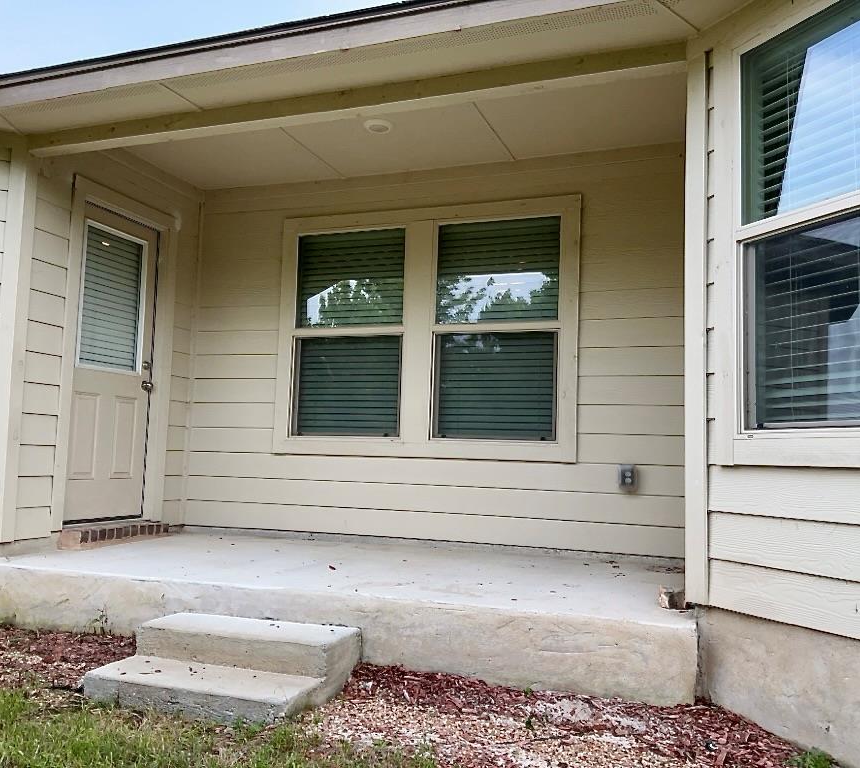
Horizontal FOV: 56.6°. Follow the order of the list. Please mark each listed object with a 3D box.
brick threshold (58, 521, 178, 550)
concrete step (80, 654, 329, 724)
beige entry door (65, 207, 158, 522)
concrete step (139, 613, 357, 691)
[{"bbox_3d":[-1.982,0.967,5.121,0.190,0.105,0.880,0,-5,20],"label":"brick threshold"},{"bbox_3d":[-0.890,1.208,3.148,0.914,0.105,0.300,0,-5,20],"label":"concrete step"},{"bbox_3d":[-2.124,-0.122,5.277,0.050,2.015,0.800,0,-5,20],"label":"beige entry door"},{"bbox_3d":[-0.785,1.141,3.435,0.915,0.175,0.303,0,-5,20],"label":"concrete step"}]

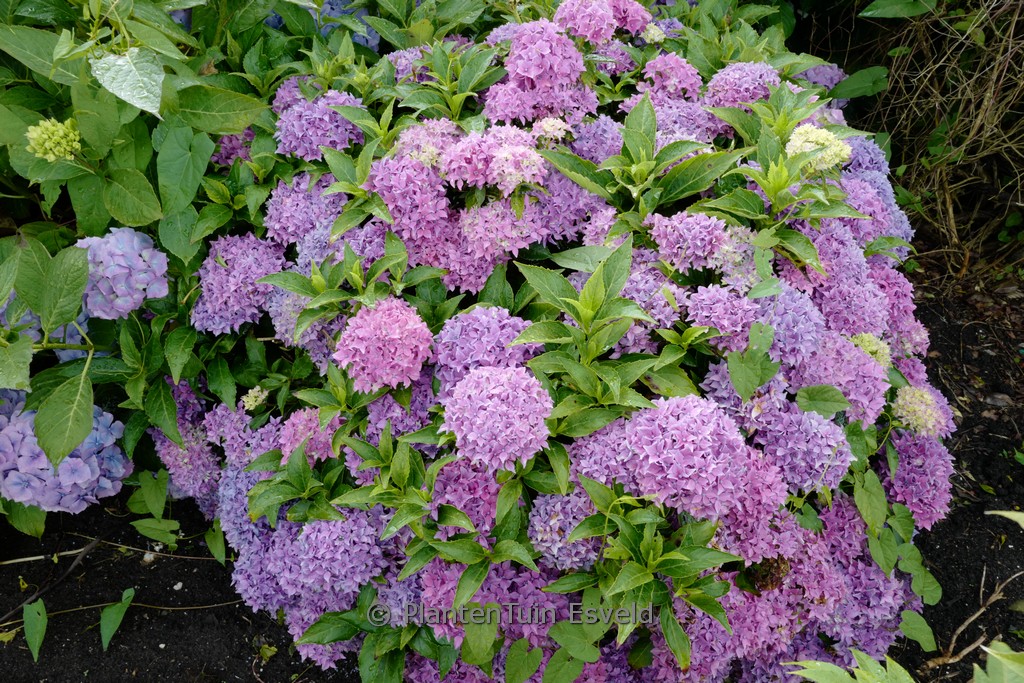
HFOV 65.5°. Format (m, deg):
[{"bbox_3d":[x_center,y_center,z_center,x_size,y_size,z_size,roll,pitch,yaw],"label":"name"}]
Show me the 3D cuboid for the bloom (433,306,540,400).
[{"bbox_3d":[-0.039,0.017,1.210,0.160,0.130,0.150,0,37,0],"label":"bloom"}]

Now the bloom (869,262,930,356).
[{"bbox_3d":[0.680,-0.057,1.420,0.140,0.140,0.140,0,37,0],"label":"bloom"}]

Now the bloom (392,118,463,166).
[{"bbox_3d":[-0.150,-0.352,1.430,0.135,0.110,0.130,0,37,0],"label":"bloom"}]

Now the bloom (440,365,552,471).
[{"bbox_3d":[-0.023,0.115,1.200,0.165,0.150,0.160,0,36,0],"label":"bloom"}]

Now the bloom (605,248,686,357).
[{"bbox_3d":[0.218,-0.063,1.280,0.140,0.140,0.140,0,37,0],"label":"bloom"}]

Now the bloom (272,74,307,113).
[{"bbox_3d":[-0.468,-0.520,1.690,0.100,0.090,0.100,0,35,0],"label":"bloom"}]

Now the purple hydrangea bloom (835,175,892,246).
[{"bbox_3d":[0.638,-0.242,1.450,0.125,0.125,0.130,0,37,0],"label":"purple hydrangea bloom"}]

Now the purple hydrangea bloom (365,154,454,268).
[{"bbox_3d":[-0.183,-0.232,1.420,0.155,0.160,0.150,0,35,0],"label":"purple hydrangea bloom"}]

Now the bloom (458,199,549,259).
[{"bbox_3d":[-0.015,-0.191,1.360,0.150,0.110,0.140,0,37,0],"label":"bloom"}]

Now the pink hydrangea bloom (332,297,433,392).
[{"bbox_3d":[-0.208,0.005,1.280,0.160,0.145,0.155,0,36,0],"label":"pink hydrangea bloom"}]

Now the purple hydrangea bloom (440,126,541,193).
[{"bbox_3d":[-0.039,-0.331,1.450,0.170,0.115,0.140,0,35,0],"label":"purple hydrangea bloom"}]

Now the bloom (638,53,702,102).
[{"bbox_3d":[0.350,-0.583,1.760,0.135,0.110,0.130,0,35,0],"label":"bloom"}]

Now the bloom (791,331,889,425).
[{"bbox_3d":[0.559,0.061,1.360,0.165,0.145,0.155,0,36,0],"label":"bloom"}]

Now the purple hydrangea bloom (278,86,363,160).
[{"bbox_3d":[-0.382,-0.430,1.580,0.165,0.130,0.150,0,35,0],"label":"purple hydrangea bloom"}]

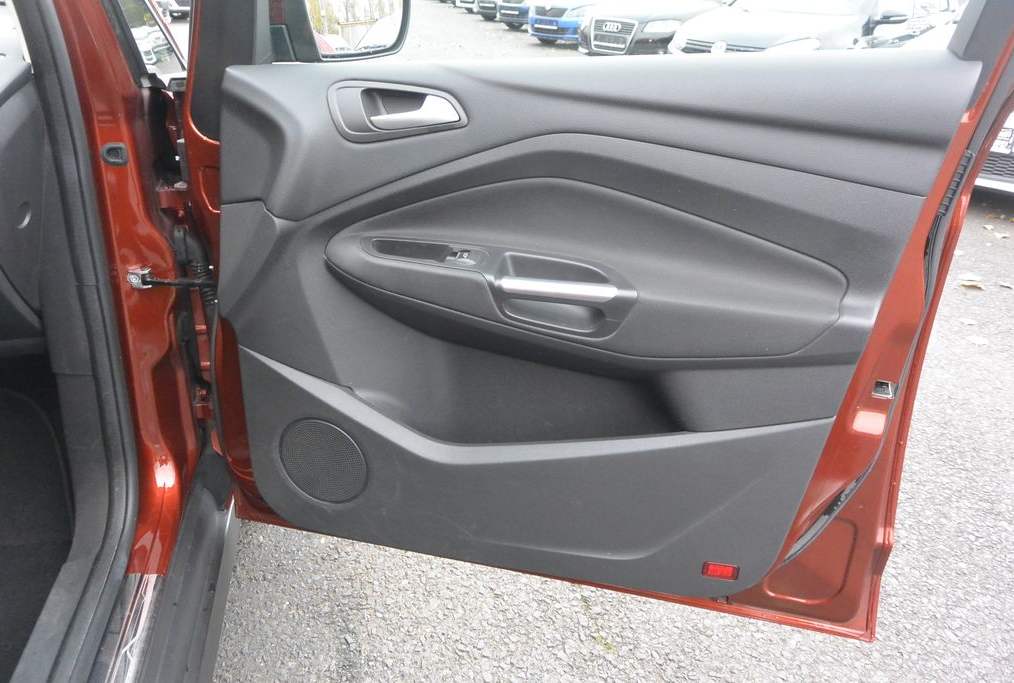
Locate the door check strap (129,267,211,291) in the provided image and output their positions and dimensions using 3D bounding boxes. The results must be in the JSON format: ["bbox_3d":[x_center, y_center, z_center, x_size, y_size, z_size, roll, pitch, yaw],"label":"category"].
[{"bbox_3d":[-0.509,-0.094,1.155,0.122,0.030,0.028,4,26,8],"label":"door check strap"}]

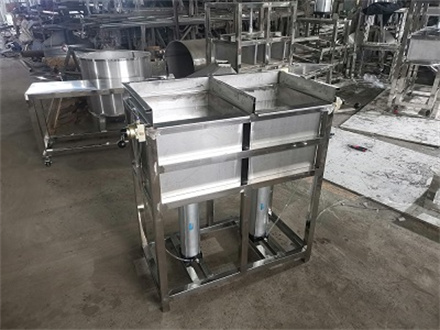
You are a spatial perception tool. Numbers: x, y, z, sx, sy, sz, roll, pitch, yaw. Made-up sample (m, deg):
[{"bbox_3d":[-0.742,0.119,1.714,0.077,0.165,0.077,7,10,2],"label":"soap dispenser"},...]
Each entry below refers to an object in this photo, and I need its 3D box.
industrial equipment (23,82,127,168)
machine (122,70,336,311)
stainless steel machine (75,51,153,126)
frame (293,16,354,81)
[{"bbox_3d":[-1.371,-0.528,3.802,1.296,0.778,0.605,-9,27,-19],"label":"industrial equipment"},{"bbox_3d":[0.049,0.110,2.000,1.062,1.174,0.510,-11,27,-23],"label":"machine"},{"bbox_3d":[-1.449,-1.049,4.702,0.994,0.961,0.994,1,25,0],"label":"stainless steel machine"},{"bbox_3d":[2.496,-2.797,8.052,1.026,1.382,1.242,17,30,31],"label":"frame"}]

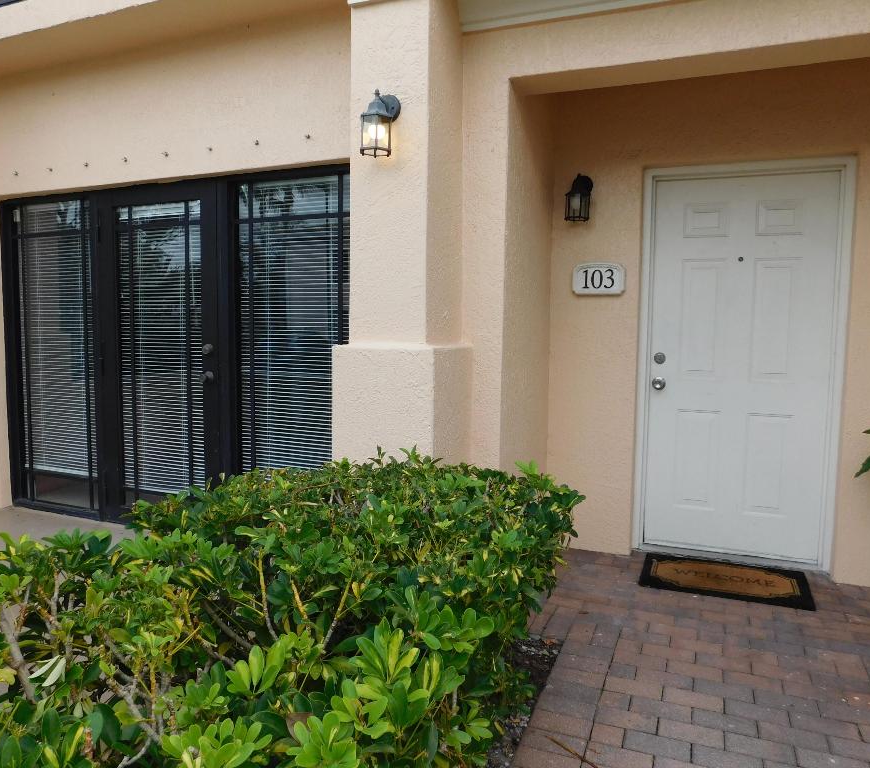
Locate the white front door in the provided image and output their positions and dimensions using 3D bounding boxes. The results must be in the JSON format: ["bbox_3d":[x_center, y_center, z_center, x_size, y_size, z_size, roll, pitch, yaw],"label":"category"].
[{"bbox_3d":[1.629,-0.081,3.682,0.895,2.040,0.070,2,5,22],"label":"white front door"}]

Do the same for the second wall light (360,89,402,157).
[{"bbox_3d":[-0.219,-1.012,2.671,0.137,0.260,0.185,2,5,22],"label":"second wall light"}]

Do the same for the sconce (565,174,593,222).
[{"bbox_3d":[0.790,-1.011,3.719,0.135,0.255,0.185,2,5,22],"label":"sconce"}]

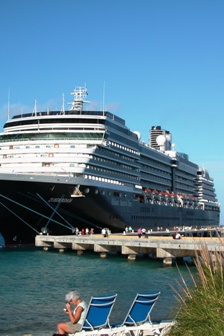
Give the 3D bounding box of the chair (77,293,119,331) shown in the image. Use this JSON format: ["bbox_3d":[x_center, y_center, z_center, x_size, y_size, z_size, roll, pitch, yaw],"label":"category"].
[{"bbox_3d":[-0.523,3.121,15.228,0.650,0.827,1.400,3,-15,-38],"label":"chair"}]

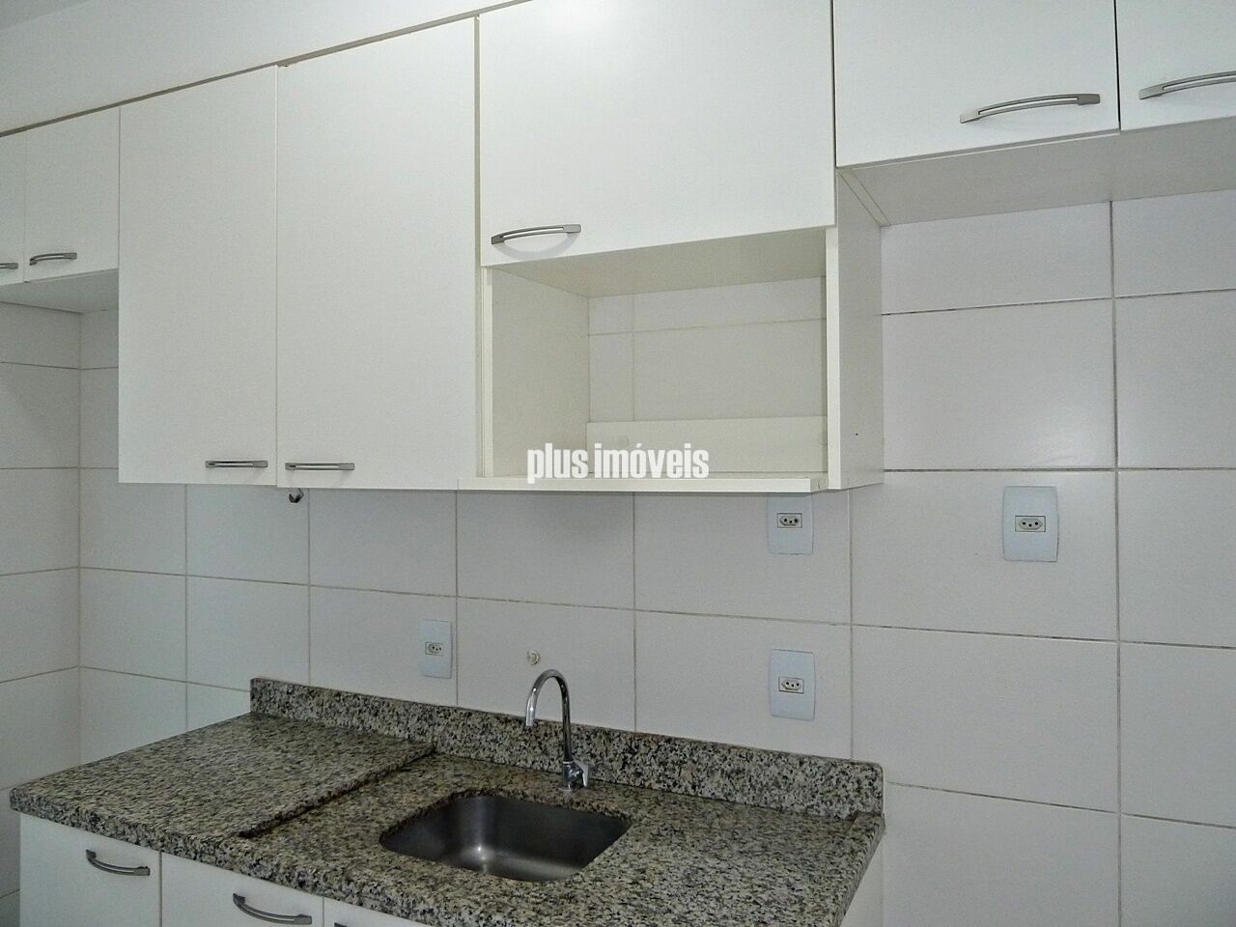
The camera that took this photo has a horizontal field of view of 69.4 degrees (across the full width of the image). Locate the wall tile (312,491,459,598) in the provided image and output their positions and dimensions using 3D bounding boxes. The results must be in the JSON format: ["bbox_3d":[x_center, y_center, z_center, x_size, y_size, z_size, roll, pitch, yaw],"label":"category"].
[{"bbox_3d":[-0.523,0.148,1.970,0.405,0.263,0.009,0,0,25],"label":"wall tile"}]

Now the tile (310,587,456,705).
[{"bbox_3d":[-0.522,0.414,1.970,0.405,0.263,0.009,0,0,25],"label":"tile"}]

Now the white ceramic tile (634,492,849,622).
[{"bbox_3d":[0.219,0.144,1.641,0.408,0.266,0.010,0,0,25],"label":"white ceramic tile"}]

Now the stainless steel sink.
[{"bbox_3d":[-0.178,0.683,1.456,0.352,0.145,0.293,0,0,25],"label":"stainless steel sink"}]

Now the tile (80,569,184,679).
[{"bbox_3d":[-1.262,0.416,2.320,0.404,0.266,0.010,0,0,25],"label":"tile"}]

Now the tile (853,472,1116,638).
[{"bbox_3d":[0.590,0.143,1.471,0.408,0.266,0.010,0,0,25],"label":"tile"}]

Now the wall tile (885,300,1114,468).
[{"bbox_3d":[0.590,-0.123,1.472,0.408,0.266,0.010,0,0,25],"label":"wall tile"}]

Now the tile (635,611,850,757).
[{"bbox_3d":[0.220,0.410,1.640,0.408,0.266,0.010,0,0,25],"label":"tile"}]

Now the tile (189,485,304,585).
[{"bbox_3d":[-0.894,0.150,2.140,0.405,0.263,0.009,0,0,25],"label":"tile"}]

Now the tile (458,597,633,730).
[{"bbox_3d":[-0.151,0.413,1.800,0.405,0.263,0.009,0,0,25],"label":"tile"}]

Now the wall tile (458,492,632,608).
[{"bbox_3d":[-0.152,0.147,1.800,0.405,0.263,0.009,0,0,25],"label":"wall tile"}]

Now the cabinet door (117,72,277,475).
[{"bbox_3d":[-0.839,-0.352,1.783,0.439,0.786,0.020,0,0,25],"label":"cabinet door"}]

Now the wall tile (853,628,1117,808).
[{"bbox_3d":[0.591,0.409,1.470,0.408,0.266,0.010,0,0,25],"label":"wall tile"}]

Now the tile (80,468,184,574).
[{"bbox_3d":[-1.262,0.151,2.309,0.399,0.263,0.009,0,0,25],"label":"tile"}]

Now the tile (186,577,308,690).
[{"bbox_3d":[-0.893,0.415,2.151,0.408,0.266,0.010,0,0,25],"label":"tile"}]

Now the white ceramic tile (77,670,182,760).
[{"bbox_3d":[-1.259,0.684,2.310,0.399,0.263,0.009,0,0,25],"label":"white ceramic tile"}]

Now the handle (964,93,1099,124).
[{"bbox_3d":[0.512,-0.441,1.108,0.156,0.014,0.024,0,0,25],"label":"handle"}]

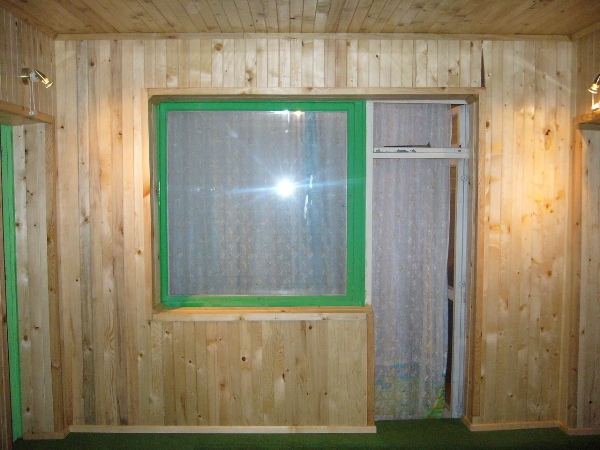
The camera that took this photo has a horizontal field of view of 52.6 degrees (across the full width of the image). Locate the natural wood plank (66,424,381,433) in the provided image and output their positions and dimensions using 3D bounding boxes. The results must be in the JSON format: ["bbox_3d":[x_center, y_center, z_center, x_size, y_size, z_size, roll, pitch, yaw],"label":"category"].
[{"bbox_3d":[-0.501,1.337,3.978,2.003,0.045,0.022,0,3,0],"label":"natural wood plank"}]

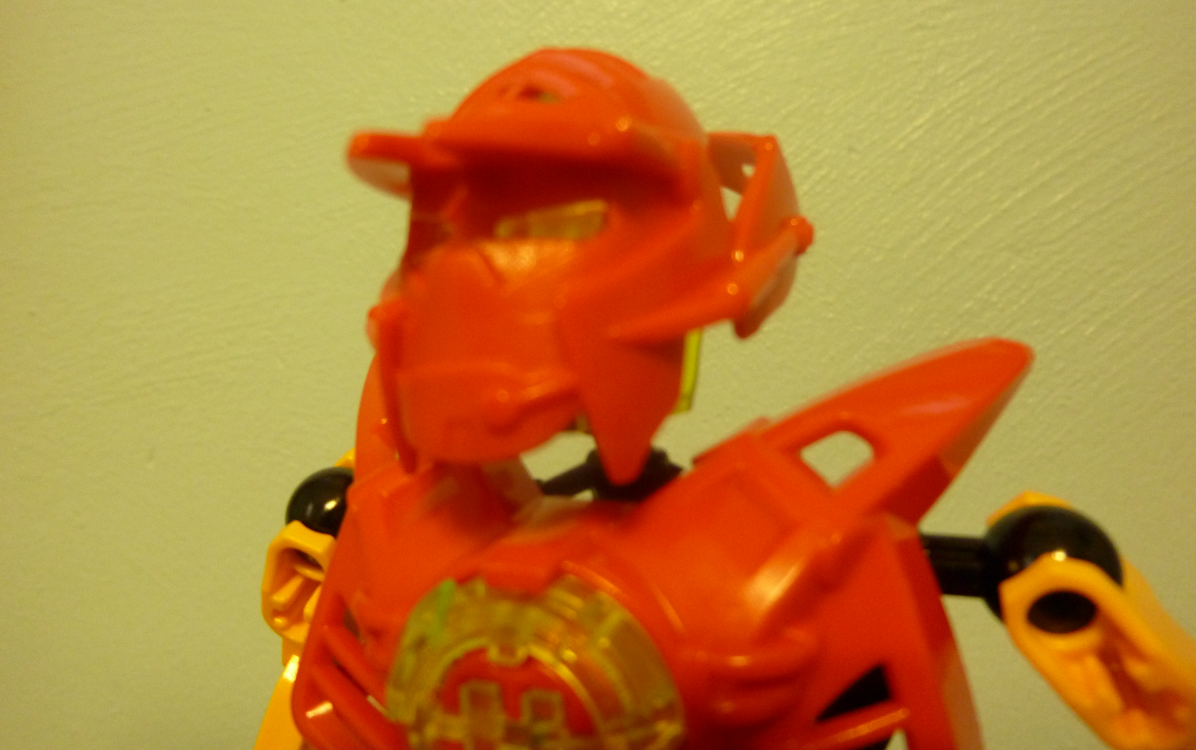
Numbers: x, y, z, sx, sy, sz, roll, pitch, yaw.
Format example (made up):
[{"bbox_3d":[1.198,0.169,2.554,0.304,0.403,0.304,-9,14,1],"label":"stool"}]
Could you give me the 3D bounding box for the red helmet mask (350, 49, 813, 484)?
[{"bbox_3d":[-0.003,-0.009,0.069,0.037,0.033,0.028,0,-5,30],"label":"red helmet mask"}]

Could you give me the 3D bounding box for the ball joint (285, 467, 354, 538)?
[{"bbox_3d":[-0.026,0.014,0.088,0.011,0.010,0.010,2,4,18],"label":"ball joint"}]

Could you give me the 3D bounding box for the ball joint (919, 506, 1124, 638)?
[{"bbox_3d":[0.032,0.015,0.068,0.016,0.010,0.010,2,4,18],"label":"ball joint"}]

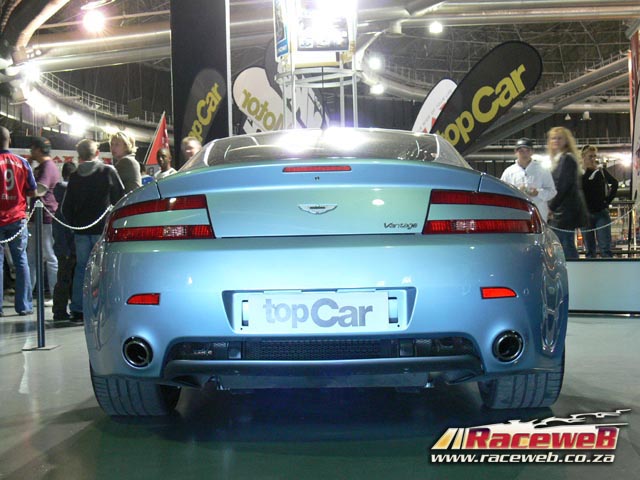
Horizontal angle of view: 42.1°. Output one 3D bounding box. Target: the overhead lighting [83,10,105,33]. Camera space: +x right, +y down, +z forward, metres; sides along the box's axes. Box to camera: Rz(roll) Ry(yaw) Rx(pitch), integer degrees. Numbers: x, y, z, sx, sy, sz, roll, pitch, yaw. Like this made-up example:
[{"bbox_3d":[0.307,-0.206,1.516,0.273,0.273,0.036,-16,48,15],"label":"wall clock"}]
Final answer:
[{"bbox_3d":[-8.131,-7.879,30.000,0.750,0.750,0.650,-1,0,-14],"label":"overhead lighting"}]

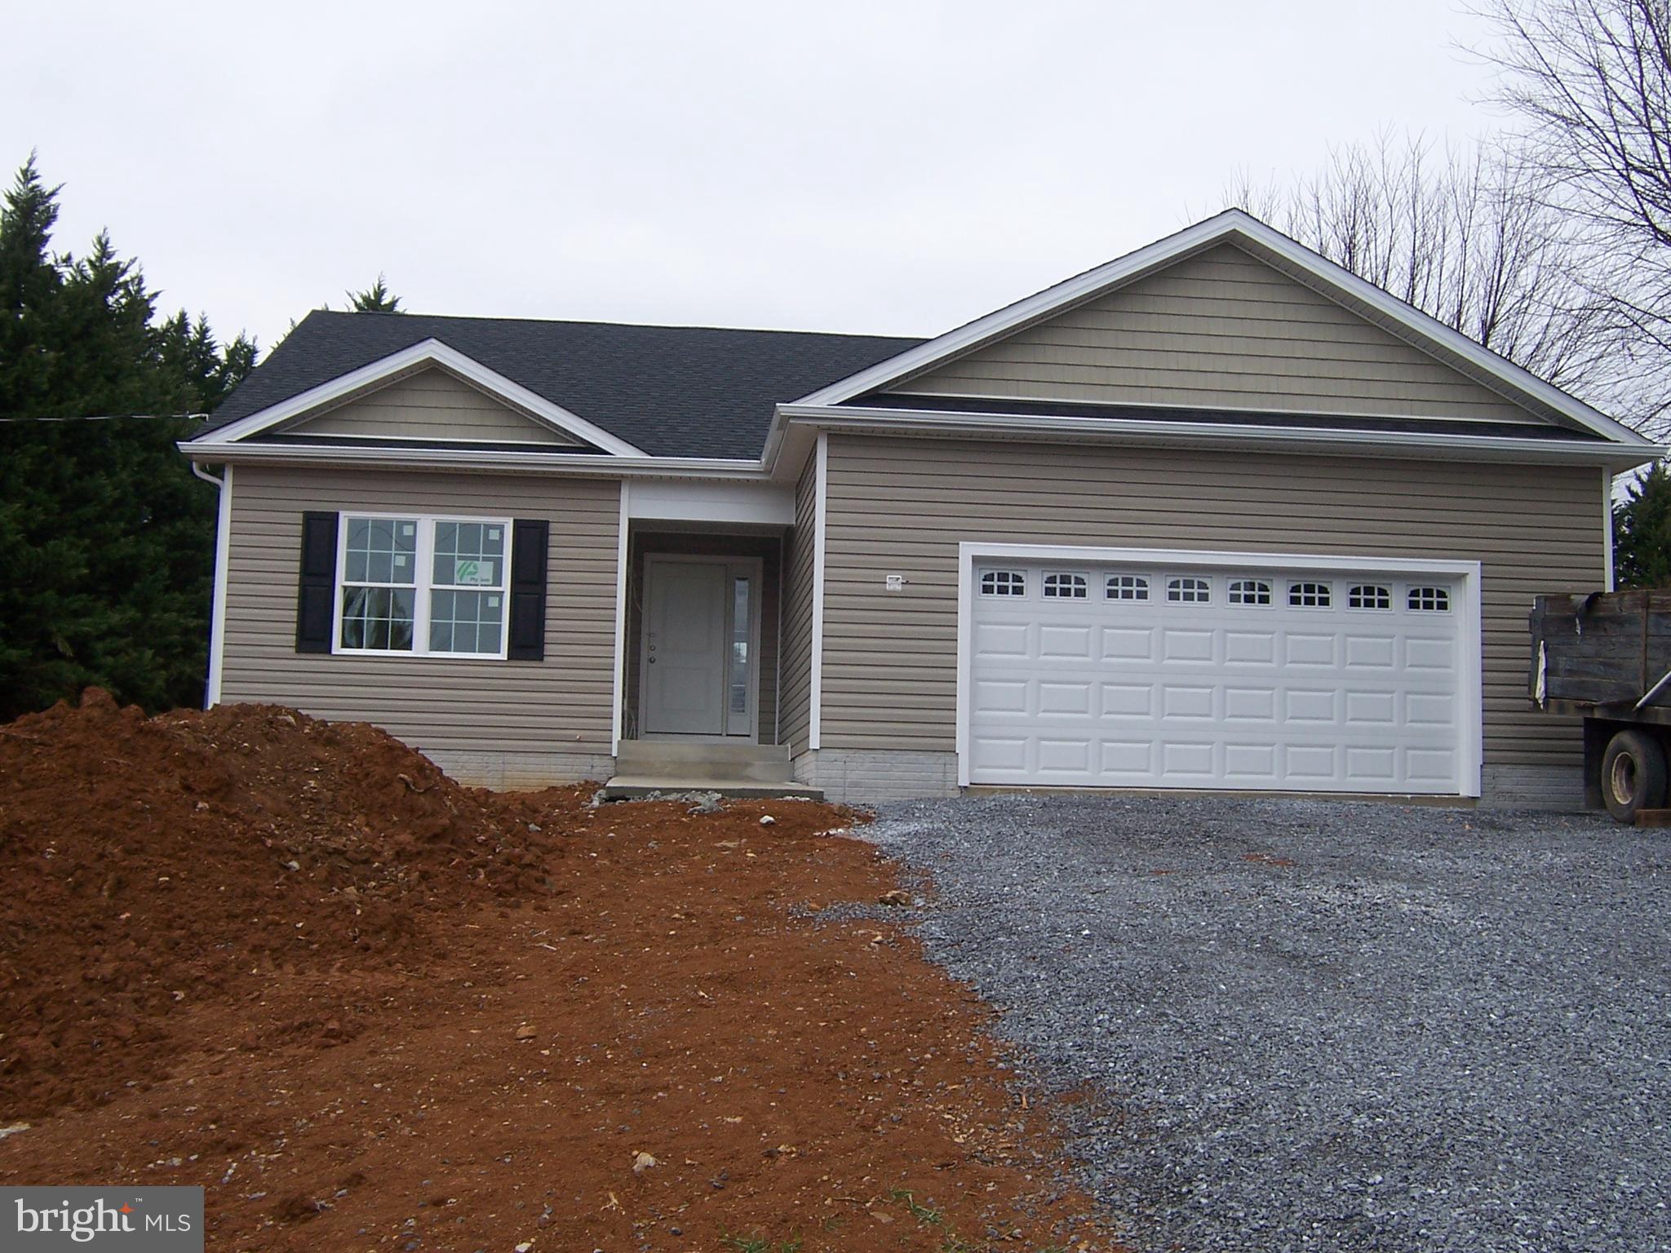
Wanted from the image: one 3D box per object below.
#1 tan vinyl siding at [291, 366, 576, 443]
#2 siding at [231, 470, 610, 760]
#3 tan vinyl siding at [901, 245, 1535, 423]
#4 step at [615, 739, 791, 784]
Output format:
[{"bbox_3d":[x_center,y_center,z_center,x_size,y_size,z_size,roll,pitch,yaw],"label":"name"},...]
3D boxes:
[{"bbox_3d":[-4.243,-2.354,20.470,3.107,0.789,0.120,2,-6,-5],"label":"tan vinyl siding"},{"bbox_3d":[-4.329,-0.169,20.230,4.090,2.920,0.120,2,-6,-5],"label":"siding"},{"bbox_3d":[3.743,-2.878,18.502,6.382,1.628,0.120,2,-6,-5],"label":"tan vinyl siding"},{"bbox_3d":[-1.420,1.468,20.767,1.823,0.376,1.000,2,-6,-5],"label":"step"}]

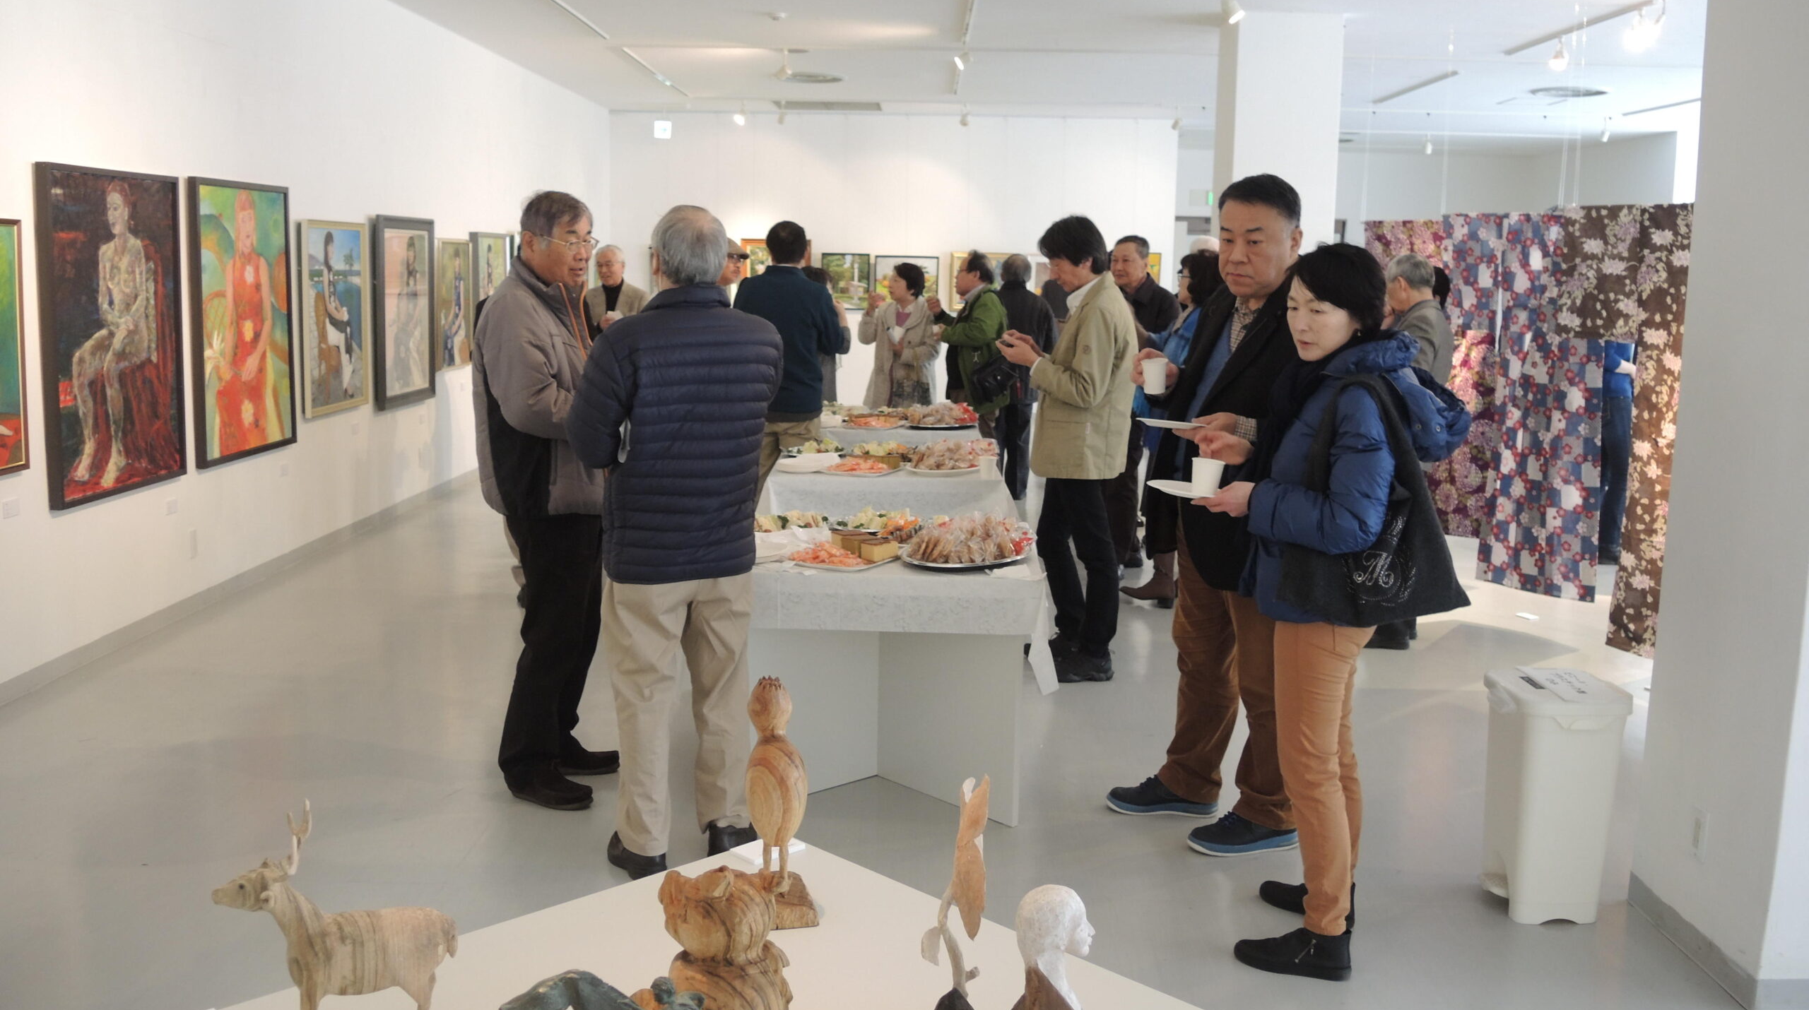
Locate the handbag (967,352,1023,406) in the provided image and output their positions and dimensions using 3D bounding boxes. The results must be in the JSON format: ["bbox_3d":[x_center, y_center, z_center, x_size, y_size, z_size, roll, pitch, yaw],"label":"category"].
[{"bbox_3d":[0.496,-0.692,8.095,0.290,0.240,0.140,-18,9,-5],"label":"handbag"}]

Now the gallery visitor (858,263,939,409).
[{"bbox_3d":[-0.035,-0.645,8.561,0.480,1.526,0.380,5,11,27],"label":"gallery visitor"}]

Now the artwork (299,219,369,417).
[{"bbox_3d":[-3.035,-1.000,7.803,0.060,0.985,0.800,1,9,1],"label":"artwork"}]

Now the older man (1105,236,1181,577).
[{"bbox_3d":[1.095,-0.483,7.203,0.500,1.670,0.330,7,12,36],"label":"older man"}]

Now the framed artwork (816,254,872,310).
[{"bbox_3d":[-0.612,-2.347,15.369,0.522,0.588,0.040,0,11,0],"label":"framed artwork"}]

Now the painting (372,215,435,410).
[{"bbox_3d":[-3.038,-1.177,8.900,0.050,1.120,0.920,2,10,0],"label":"painting"}]

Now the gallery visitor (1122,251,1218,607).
[{"bbox_3d":[1.224,-0.340,6.557,0.440,1.571,0.450,0,10,0],"label":"gallery visitor"}]

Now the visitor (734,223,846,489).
[{"bbox_3d":[-0.534,-0.432,6.678,0.500,1.716,0.360,3,10,15],"label":"visitor"}]

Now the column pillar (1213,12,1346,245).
[{"bbox_3d":[2.371,-1.574,9.534,0.640,3.020,0.650,0,10,0],"label":"column pillar"}]

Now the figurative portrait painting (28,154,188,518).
[{"bbox_3d":[-3.041,-0.662,5.661,0.055,1.240,0.900,3,10,0],"label":"figurative portrait painting"}]

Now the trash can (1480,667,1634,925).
[{"bbox_3d":[1.544,0.694,3.539,0.290,0.555,0.270,1,9,2],"label":"trash can"}]

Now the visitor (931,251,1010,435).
[{"bbox_3d":[0.364,-0.617,8.205,0.440,1.595,0.500,2,9,7],"label":"visitor"}]

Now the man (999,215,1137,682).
[{"bbox_3d":[0.579,-0.216,5.436,0.470,1.694,0.460,-1,10,-5],"label":"man"}]

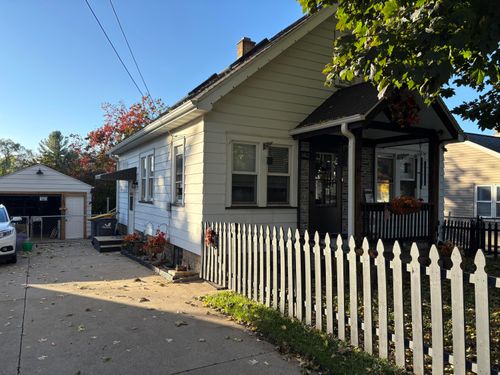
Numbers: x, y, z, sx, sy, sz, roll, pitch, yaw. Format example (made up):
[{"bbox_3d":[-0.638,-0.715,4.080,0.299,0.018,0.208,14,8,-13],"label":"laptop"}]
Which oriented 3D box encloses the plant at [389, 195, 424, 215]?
[{"bbox_3d":[3.164,0.359,7.547,0.620,0.360,0.480,1,-1,-29],"label":"plant"}]

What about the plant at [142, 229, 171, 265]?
[{"bbox_3d":[-2.361,1.502,9.451,0.540,0.860,0.560,1,-1,-29],"label":"plant"}]

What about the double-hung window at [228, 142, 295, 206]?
[{"bbox_3d":[0.299,-0.280,8.206,1.690,1.420,0.110,1,-1,-29],"label":"double-hung window"}]

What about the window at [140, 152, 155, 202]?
[{"bbox_3d":[-3.201,-0.276,11.622,0.110,1.420,1.850,1,-1,-29],"label":"window"}]

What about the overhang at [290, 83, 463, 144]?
[{"bbox_3d":[2.674,-1.713,8.200,2.870,1.350,2.330,1,-1,-29],"label":"overhang"}]

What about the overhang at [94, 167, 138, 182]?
[{"bbox_3d":[-4.741,-0.473,13.225,1.170,0.460,1.560,1,-1,-29],"label":"overhang"}]

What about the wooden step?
[{"bbox_3d":[-4.670,1.924,12.937,1.170,0.400,1.500,1,-1,-29],"label":"wooden step"}]

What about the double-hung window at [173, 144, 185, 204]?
[{"bbox_3d":[-1.707,-0.297,8.906,0.110,1.420,0.950,1,-1,-29],"label":"double-hung window"}]

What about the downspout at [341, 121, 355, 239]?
[{"bbox_3d":[1.833,0.133,7.050,0.220,2.600,0.090,1,-1,-29],"label":"downspout"}]

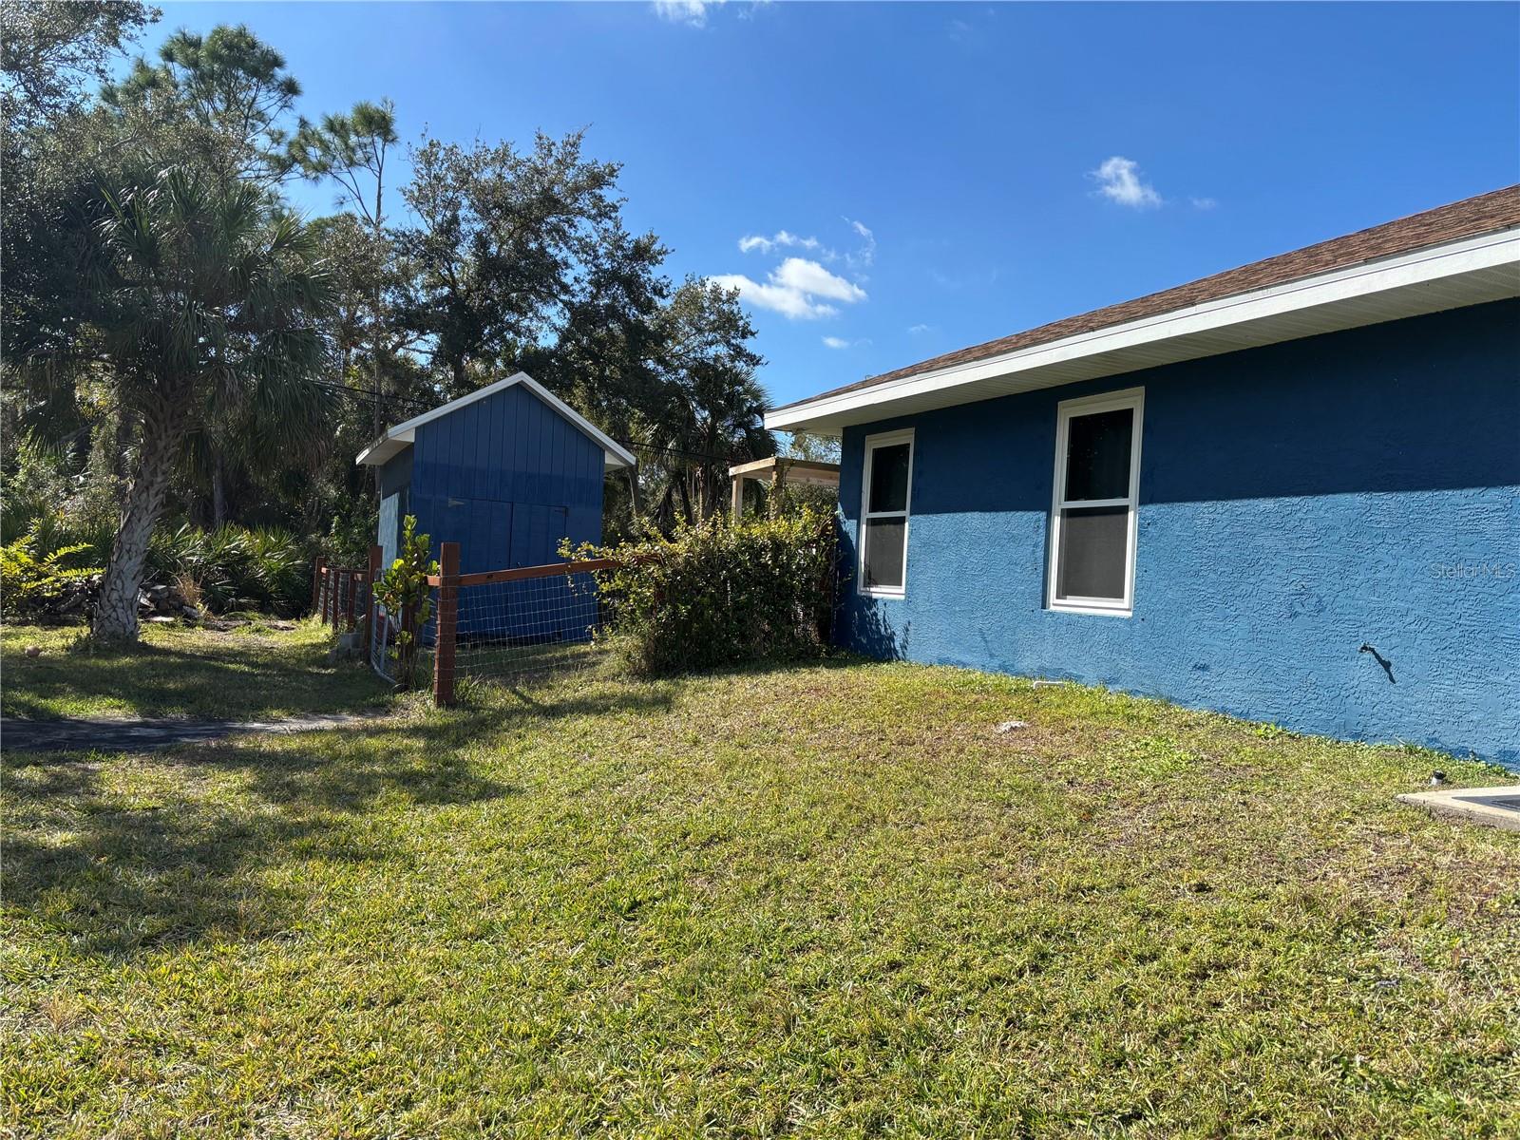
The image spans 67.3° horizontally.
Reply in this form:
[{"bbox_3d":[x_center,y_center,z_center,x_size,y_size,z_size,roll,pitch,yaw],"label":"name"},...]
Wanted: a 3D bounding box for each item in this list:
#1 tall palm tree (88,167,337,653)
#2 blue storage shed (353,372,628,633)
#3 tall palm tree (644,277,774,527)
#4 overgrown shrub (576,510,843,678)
[{"bbox_3d":[-7.264,-2.191,15.100,3.000,6.200,3.000,4,0,-24],"label":"tall palm tree"},{"bbox_3d":[-4.976,-1.010,20.461,3.880,4.320,5.600,4,0,-24],"label":"blue storage shed"},{"bbox_3d":[-1.282,-2.770,26.500,2.900,8.100,2.900,4,0,-24],"label":"tall palm tree"},{"bbox_3d":[-0.434,0.205,11.256,2.500,1.700,1.100,4,0,-24],"label":"overgrown shrub"}]

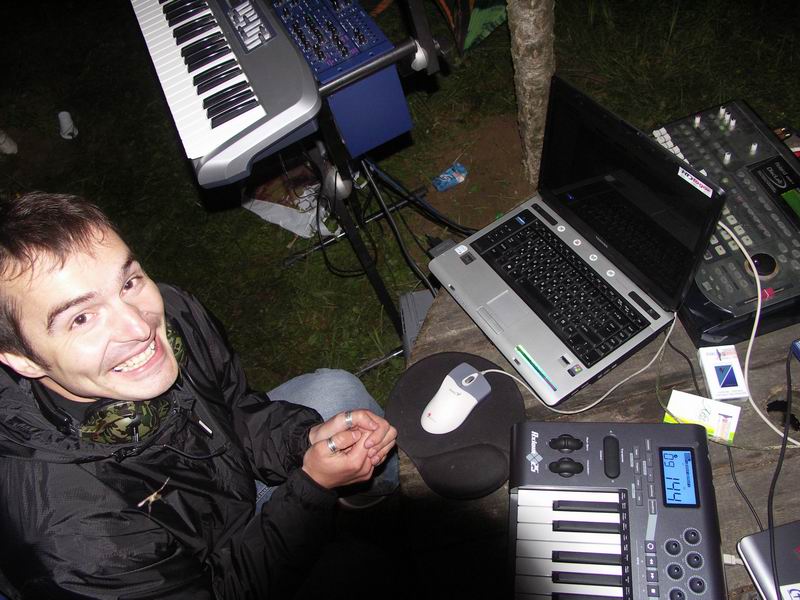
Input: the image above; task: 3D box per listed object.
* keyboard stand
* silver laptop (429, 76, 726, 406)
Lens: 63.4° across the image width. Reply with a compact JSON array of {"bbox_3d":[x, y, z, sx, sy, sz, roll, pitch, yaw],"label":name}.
[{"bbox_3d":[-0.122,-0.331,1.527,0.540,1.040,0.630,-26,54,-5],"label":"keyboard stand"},{"bbox_3d":[0.248,-0.098,1.052,0.312,0.292,0.364,-33,55,-9],"label":"silver laptop"}]

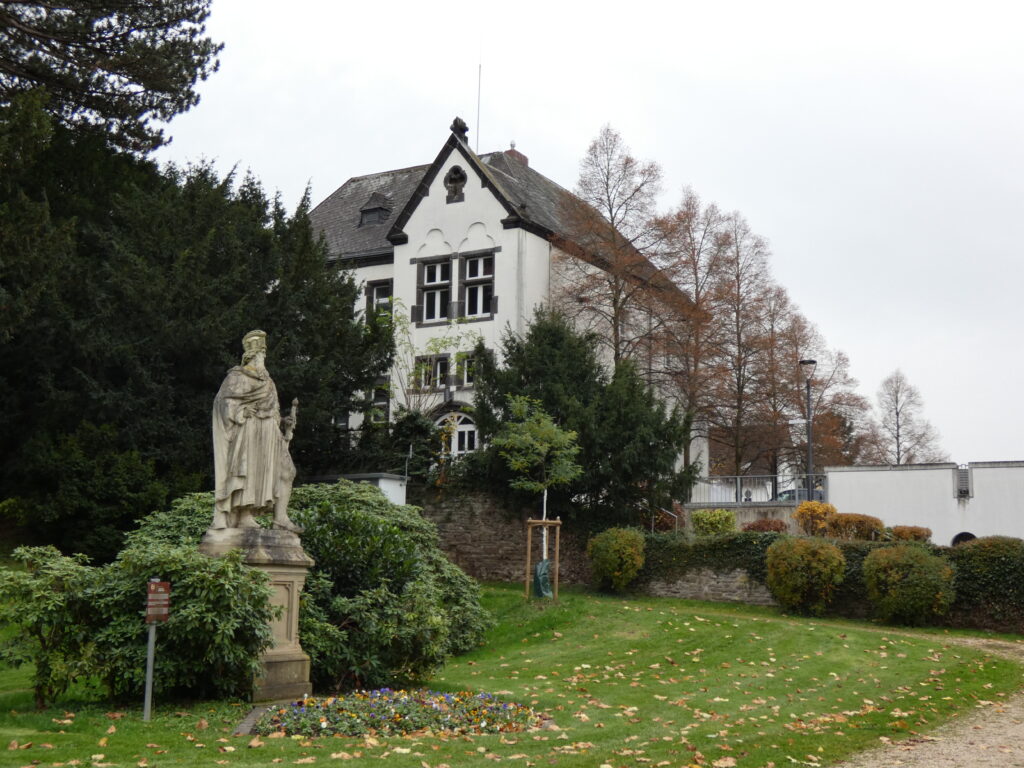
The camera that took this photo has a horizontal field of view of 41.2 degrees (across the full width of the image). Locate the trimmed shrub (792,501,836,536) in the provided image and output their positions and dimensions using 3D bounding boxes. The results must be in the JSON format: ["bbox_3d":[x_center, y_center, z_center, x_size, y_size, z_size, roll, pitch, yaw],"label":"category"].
[{"bbox_3d":[9.661,4.390,43.389,1.400,1.350,1.250,1,-9,0],"label":"trimmed shrub"}]

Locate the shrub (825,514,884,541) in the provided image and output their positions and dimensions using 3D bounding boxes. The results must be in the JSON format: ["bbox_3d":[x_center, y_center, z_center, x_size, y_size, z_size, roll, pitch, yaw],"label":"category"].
[{"bbox_3d":[9.438,3.954,37.500,1.703,0.814,1.323,-4,-10,33],"label":"shrub"}]

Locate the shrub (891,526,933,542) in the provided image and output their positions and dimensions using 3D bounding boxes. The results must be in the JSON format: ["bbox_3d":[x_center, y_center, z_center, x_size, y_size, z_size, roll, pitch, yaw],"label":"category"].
[{"bbox_3d":[10.716,4.117,36.500,1.127,0.581,0.958,-4,-10,33],"label":"shrub"}]

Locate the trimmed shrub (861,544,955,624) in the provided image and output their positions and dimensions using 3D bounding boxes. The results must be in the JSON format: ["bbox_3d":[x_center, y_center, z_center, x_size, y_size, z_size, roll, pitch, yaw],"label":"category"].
[{"bbox_3d":[8.013,4.062,27.500,1.859,1.612,1.766,-4,-10,33],"label":"trimmed shrub"}]

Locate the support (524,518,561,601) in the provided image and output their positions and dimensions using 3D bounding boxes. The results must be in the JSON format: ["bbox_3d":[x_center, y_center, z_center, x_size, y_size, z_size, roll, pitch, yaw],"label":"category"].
[{"bbox_3d":[0.689,3.768,29.300,0.760,1.760,0.660,0,-9,10],"label":"support"}]

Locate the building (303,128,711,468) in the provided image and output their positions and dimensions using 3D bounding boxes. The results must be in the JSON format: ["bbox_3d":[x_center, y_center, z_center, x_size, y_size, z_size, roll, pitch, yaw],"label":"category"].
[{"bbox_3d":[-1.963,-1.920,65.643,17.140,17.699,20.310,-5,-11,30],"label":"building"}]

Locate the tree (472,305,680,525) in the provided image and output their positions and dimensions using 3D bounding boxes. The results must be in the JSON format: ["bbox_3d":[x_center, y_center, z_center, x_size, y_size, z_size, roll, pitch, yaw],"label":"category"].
[{"bbox_3d":[1.992,0.981,40.458,6.300,6.603,5.600,1,-9,0],"label":"tree"}]

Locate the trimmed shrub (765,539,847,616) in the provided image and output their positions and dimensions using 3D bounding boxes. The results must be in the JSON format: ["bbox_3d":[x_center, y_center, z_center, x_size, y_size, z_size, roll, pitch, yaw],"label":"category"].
[{"bbox_3d":[6.212,4.085,28.800,1.651,1.689,1.601,-4,-10,33],"label":"trimmed shrub"}]

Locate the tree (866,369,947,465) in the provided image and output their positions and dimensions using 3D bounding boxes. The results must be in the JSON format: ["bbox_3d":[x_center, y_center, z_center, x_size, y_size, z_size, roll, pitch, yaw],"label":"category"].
[{"bbox_3d":[25.176,4.994,87.002,5.200,12.159,5.000,1,-9,0],"label":"tree"}]

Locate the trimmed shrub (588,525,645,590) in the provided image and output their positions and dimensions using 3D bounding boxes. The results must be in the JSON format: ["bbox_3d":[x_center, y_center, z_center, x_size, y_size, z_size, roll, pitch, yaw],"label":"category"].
[{"bbox_3d":[2.404,4.048,31.300,1.380,1.518,1.380,1,-9,0],"label":"trimmed shrub"}]

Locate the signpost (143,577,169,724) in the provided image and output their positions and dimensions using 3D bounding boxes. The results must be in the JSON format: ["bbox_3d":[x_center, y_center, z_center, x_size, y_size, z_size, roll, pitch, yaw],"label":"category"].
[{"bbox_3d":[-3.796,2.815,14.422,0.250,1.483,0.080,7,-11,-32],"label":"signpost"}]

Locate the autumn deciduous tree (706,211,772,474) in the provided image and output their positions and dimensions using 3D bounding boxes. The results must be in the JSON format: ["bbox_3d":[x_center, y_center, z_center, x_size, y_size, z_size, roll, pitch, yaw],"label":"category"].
[{"bbox_3d":[10.440,-0.782,61.793,3.600,14.702,3.600,1,-9,0],"label":"autumn deciduous tree"}]

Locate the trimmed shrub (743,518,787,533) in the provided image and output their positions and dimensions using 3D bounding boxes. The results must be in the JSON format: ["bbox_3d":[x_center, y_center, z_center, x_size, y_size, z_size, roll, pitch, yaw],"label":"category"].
[{"bbox_3d":[8.066,4.719,43.430,1.400,0.850,1.200,1,-9,0],"label":"trimmed shrub"}]

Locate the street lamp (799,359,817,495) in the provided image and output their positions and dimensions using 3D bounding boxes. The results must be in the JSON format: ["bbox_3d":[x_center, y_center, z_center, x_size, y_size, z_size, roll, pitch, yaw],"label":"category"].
[{"bbox_3d":[10.534,1.745,48.064,0.600,5.309,0.600,1,-9,0],"label":"street lamp"}]

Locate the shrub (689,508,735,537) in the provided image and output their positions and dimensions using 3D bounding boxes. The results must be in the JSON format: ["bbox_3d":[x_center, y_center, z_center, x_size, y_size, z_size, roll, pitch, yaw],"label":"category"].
[{"bbox_3d":[5.997,4.182,40.500,1.369,0.938,1.369,-4,-10,33],"label":"shrub"}]

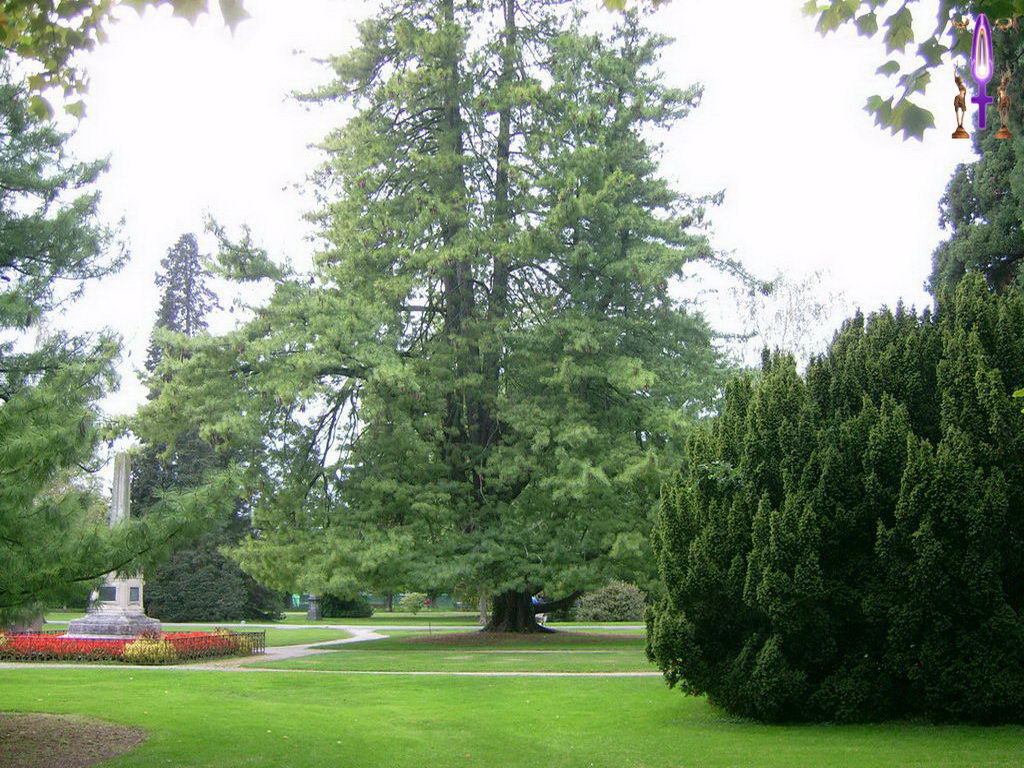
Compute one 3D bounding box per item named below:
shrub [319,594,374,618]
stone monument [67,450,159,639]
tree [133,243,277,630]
[{"bbox_3d":[-9.776,13.317,70.766,3.200,1.550,2.200,1,-10,-4],"label":"shrub"},{"bbox_3d":[-10.172,4.246,30.733,1.623,4.958,1.623,-2,-10,11],"label":"stone monument"},{"bbox_3d":[-17.391,2.140,66.642,8.200,22.168,8.200,2,-10,-15],"label":"tree"}]

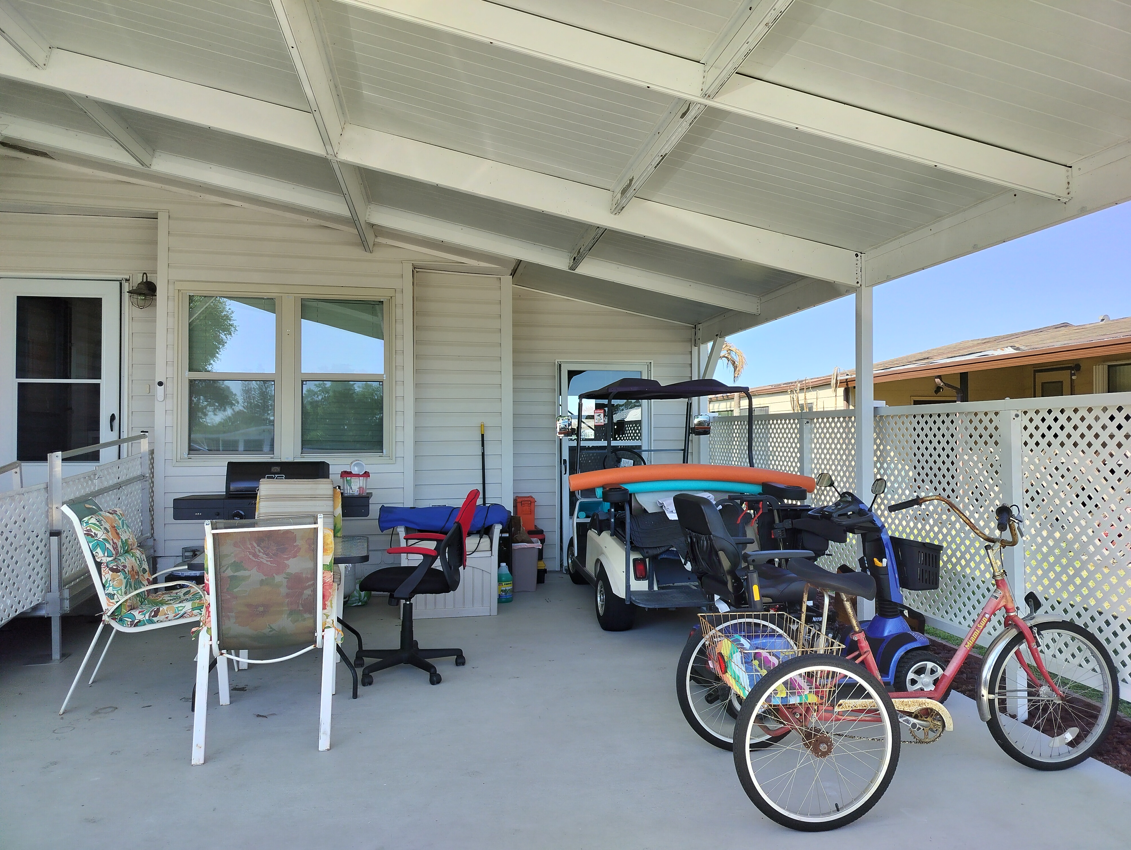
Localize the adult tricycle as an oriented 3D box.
[{"bbox_3d":[1.392,0.840,3.106,1.770,1.100,0.750,0,-1,-8],"label":"adult tricycle"}]

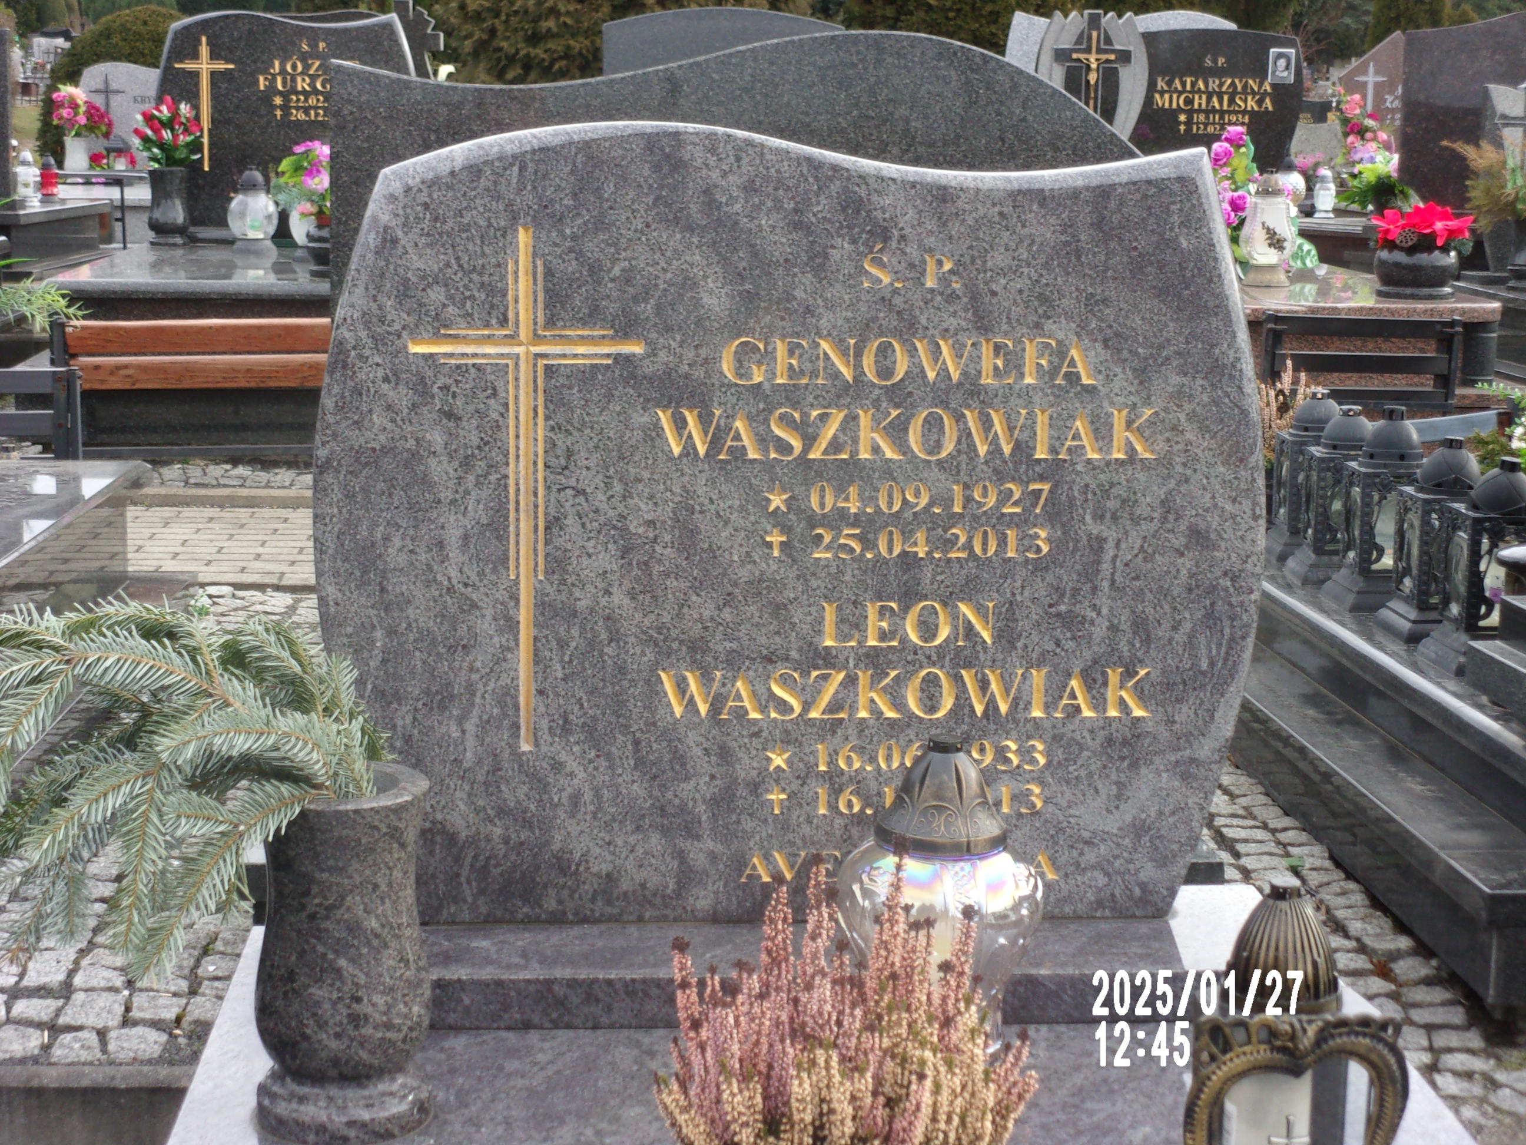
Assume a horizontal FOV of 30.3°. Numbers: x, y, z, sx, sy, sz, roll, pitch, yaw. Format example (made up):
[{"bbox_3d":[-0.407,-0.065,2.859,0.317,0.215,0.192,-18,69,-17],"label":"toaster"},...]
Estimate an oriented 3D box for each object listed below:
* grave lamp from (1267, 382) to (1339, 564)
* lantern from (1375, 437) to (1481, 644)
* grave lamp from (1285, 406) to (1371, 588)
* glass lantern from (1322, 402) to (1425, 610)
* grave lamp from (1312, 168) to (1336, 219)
[{"bbox_3d":[1.045,-0.188,5.352,0.172,0.314,0.172,0,10,-4],"label":"grave lamp"},{"bbox_3d":[1.111,-0.059,4.581,0.172,0.323,0.172,0,10,-4],"label":"lantern"},{"bbox_3d":[1.048,-0.145,5.113,0.172,0.312,0.172,0,10,-4],"label":"grave lamp"},{"bbox_3d":[1.077,-0.113,4.846,0.172,0.340,0.172,0,10,-4],"label":"glass lantern"},{"bbox_3d":[2.426,-1.638,12.182,0.095,0.212,0.095,0,10,-3],"label":"grave lamp"}]

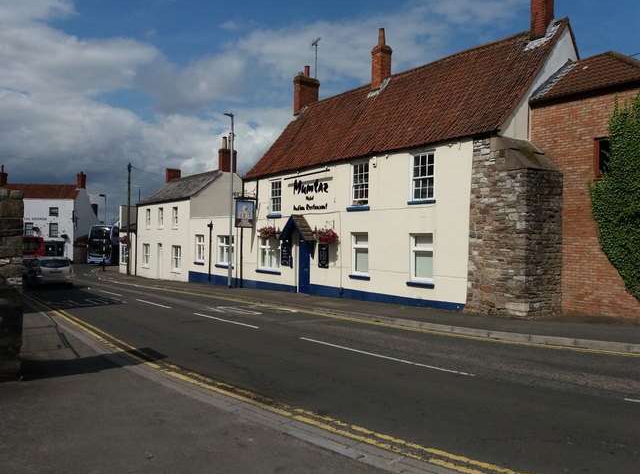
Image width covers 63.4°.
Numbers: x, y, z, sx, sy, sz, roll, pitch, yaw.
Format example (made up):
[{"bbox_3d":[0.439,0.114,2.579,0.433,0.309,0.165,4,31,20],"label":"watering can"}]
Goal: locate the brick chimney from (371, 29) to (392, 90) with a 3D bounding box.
[{"bbox_3d":[2.525,-7.202,21.152,0.680,2.670,0.620,1,0,-35],"label":"brick chimney"}]

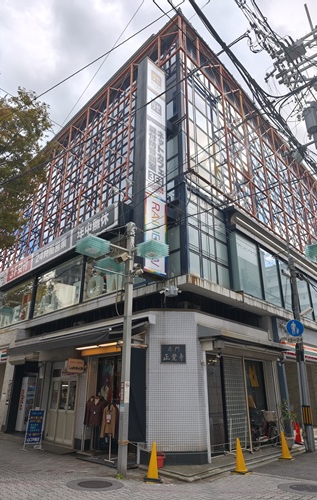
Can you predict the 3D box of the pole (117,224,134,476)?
[{"bbox_3d":[-0.751,1.991,8.180,0.173,6.013,0.173,21,-31,-40],"label":"pole"}]

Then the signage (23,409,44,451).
[{"bbox_3d":[-3.750,5.512,10.234,0.515,1.119,0.446,17,-28,-34],"label":"signage"}]

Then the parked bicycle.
[{"bbox_3d":[3.238,5.497,10.257,0.535,1.030,1.643,-20,-30,38],"label":"parked bicycle"}]

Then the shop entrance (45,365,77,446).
[{"bbox_3d":[-3.365,5.295,11.426,0.198,2.376,1.901,21,-31,-40],"label":"shop entrance"}]

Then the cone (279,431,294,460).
[{"bbox_3d":[3.411,5.267,9.009,0.376,0.673,0.376,21,-31,-40],"label":"cone"}]

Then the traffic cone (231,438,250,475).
[{"bbox_3d":[1.831,4.616,7.499,0.376,0.683,0.376,21,-31,-40],"label":"traffic cone"}]

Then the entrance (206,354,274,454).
[{"bbox_3d":[2.696,4.685,10.226,0.317,2.495,3.911,-20,-30,38],"label":"entrance"}]

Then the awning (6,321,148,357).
[{"bbox_3d":[-3.435,3.200,11.711,0.742,0.495,8.613,21,-31,-40],"label":"awning"}]

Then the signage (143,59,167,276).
[{"bbox_3d":[-0.206,-2.856,10.292,0.822,7.623,0.455,21,-30,-39],"label":"signage"}]

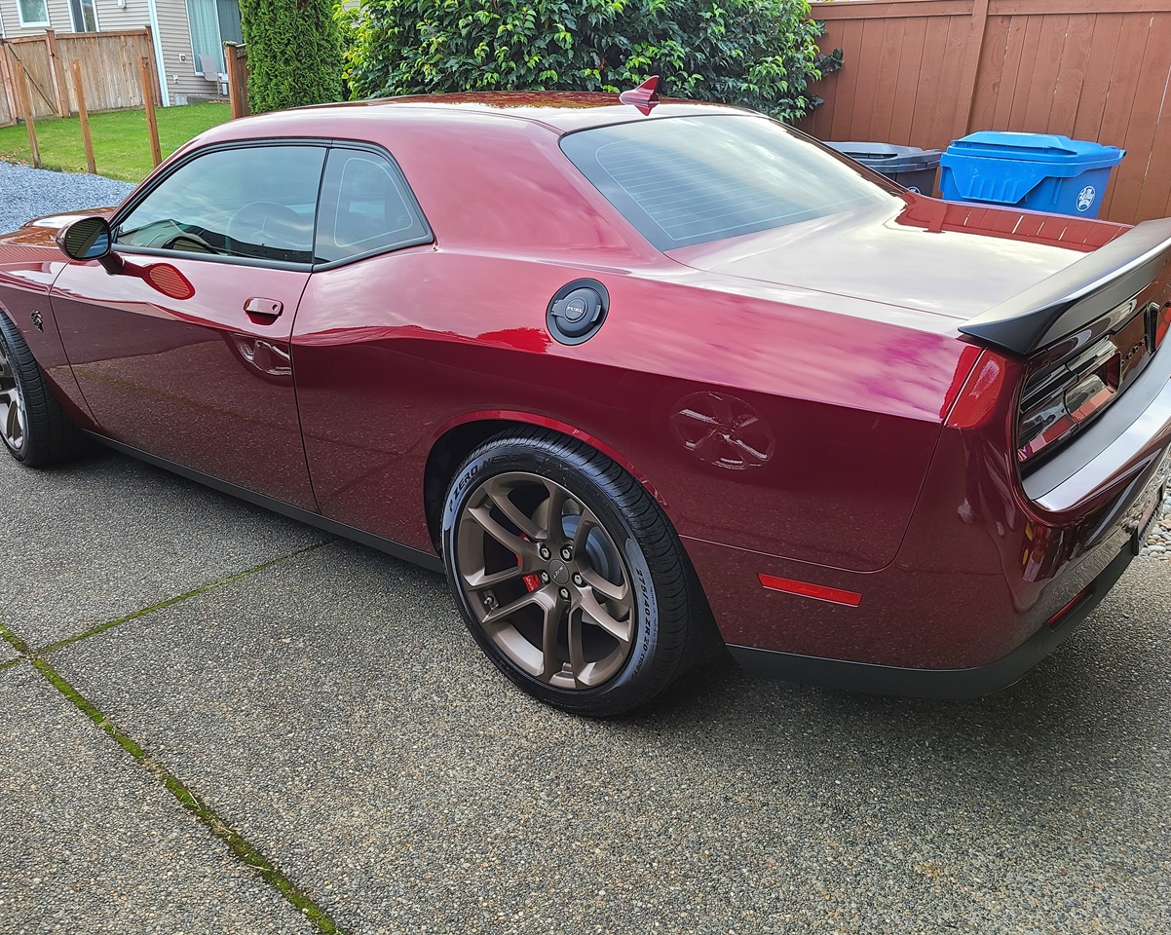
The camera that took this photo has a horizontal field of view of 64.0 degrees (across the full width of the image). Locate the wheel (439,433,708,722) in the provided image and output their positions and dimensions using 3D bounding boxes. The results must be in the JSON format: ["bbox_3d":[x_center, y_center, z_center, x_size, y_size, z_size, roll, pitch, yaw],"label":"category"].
[{"bbox_3d":[-0.024,0.230,2.288,0.725,0.720,0.278,15,26,35],"label":"wheel"}]

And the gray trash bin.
[{"bbox_3d":[1.651,-1.439,5.785,0.690,1.060,0.840,15,26,33],"label":"gray trash bin"}]

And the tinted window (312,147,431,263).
[{"bbox_3d":[-0.543,-0.668,2.412,0.480,0.323,0.035,15,3,36],"label":"tinted window"}]

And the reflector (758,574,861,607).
[{"bbox_3d":[0.428,0.230,1.784,0.205,0.034,0.025,10,24,26],"label":"reflector"}]

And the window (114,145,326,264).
[{"bbox_3d":[-1.102,-0.801,2.801,1.070,0.340,0.070,15,0,35],"label":"window"}]

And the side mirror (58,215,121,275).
[{"bbox_3d":[-1.546,-0.698,2.932,0.140,0.180,0.235,15,27,35],"label":"side mirror"}]

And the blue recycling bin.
[{"bbox_3d":[2.500,-1.325,5.401,0.690,1.090,0.840,20,29,40],"label":"blue recycling bin"}]

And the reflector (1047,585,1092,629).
[{"bbox_3d":[0.966,0.281,1.885,0.200,0.034,0.025,-18,27,-37],"label":"reflector"}]

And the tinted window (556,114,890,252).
[{"bbox_3d":[0.411,-0.825,2.565,0.490,0.090,1.320,45,41,17],"label":"tinted window"}]

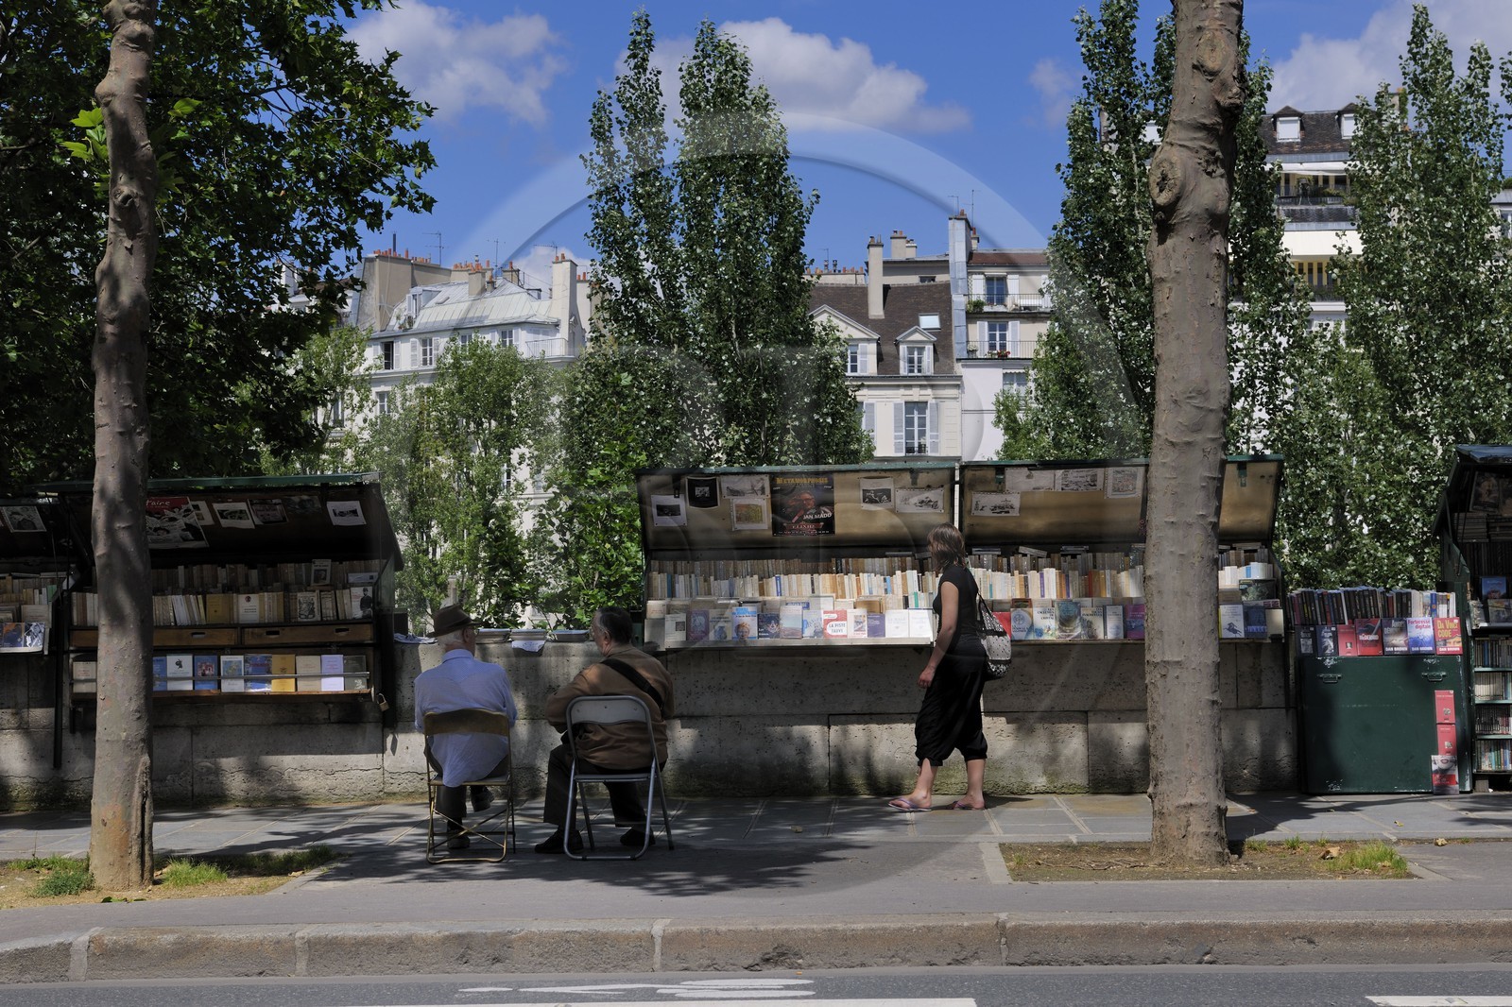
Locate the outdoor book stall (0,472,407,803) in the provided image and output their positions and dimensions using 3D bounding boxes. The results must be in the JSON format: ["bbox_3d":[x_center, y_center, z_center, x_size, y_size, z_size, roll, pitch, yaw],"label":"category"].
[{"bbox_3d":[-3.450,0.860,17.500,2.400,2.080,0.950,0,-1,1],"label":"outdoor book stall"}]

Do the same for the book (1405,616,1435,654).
[{"bbox_3d":[4.046,0.808,16.866,0.152,0.228,0.033,-1,-17,2],"label":"book"}]

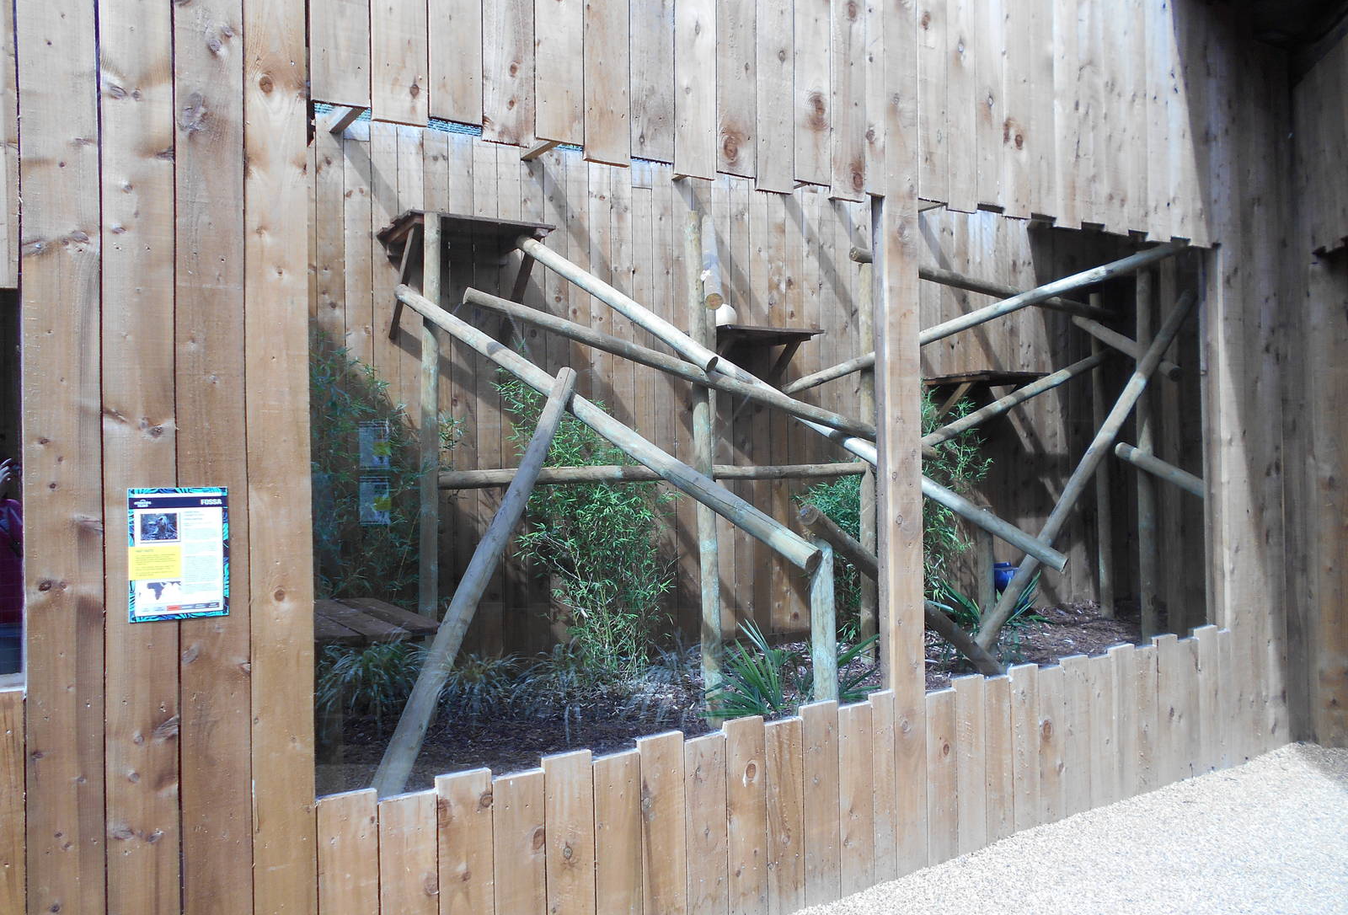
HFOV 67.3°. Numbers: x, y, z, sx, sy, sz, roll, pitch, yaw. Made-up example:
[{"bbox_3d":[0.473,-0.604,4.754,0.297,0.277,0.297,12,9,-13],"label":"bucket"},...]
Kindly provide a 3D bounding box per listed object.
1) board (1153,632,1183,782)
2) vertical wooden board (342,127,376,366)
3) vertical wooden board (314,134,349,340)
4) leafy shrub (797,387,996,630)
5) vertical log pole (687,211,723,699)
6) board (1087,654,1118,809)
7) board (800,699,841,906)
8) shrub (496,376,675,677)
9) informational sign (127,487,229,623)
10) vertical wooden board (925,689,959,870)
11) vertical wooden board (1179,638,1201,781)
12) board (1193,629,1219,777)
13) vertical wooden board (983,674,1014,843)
[{"bbox_3d":[2.108,1.086,4.340,0.167,0.637,0.024,-1,1,-32],"label":"board"},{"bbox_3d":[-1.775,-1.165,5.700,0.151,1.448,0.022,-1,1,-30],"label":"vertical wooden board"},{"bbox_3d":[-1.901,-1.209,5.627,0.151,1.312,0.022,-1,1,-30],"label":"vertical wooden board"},{"bbox_3d":[1.486,0.390,6.853,1.150,1.660,0.950,-1,0,-32],"label":"leafy shrub"},{"bbox_3d":[0.157,0.060,5.038,0.082,2.560,0.082,-3,0,0],"label":"vertical log pole"},{"bbox_3d":[1.736,1.109,4.112,0.162,0.609,0.023,-1,0,-32],"label":"board"},{"bbox_3d":[0.476,1.137,3.315,0.152,0.654,0.023,-1,0,-32],"label":"board"},{"bbox_3d":[-0.525,0.411,6.040,0.950,1.730,0.700,-1,1,-30],"label":"shrub"},{"bbox_3d":[-1.126,0.220,2.309,0.204,0.301,0.010,-1,1,-32],"label":"informational sign"},{"bbox_3d":[0.953,1.143,3.617,0.154,0.615,0.023,-1,0,-32],"label":"vertical wooden board"},{"bbox_3d":[2.241,1.083,4.422,0.154,0.594,0.024,-1,1,-32],"label":"vertical wooden board"},{"bbox_3d":[2.368,1.085,4.511,0.166,0.648,0.023,-1,0,-32],"label":"board"},{"bbox_3d":[1.208,1.122,3.780,0.142,0.610,0.024,-1,1,-32],"label":"vertical wooden board"}]

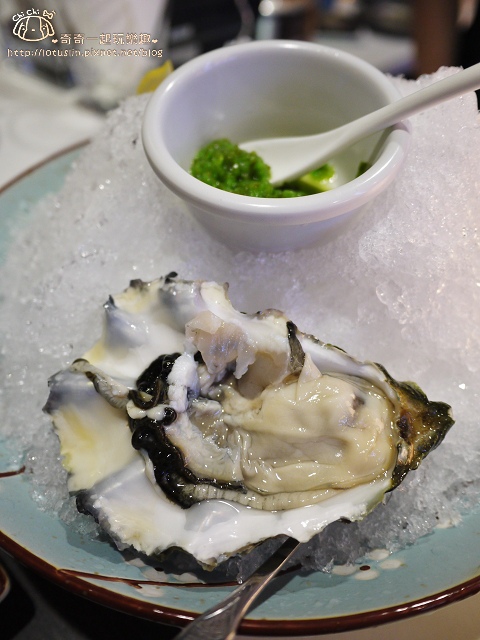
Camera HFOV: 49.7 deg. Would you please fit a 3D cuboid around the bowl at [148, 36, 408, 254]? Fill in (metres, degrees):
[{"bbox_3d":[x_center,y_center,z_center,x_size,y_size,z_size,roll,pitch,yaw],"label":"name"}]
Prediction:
[{"bbox_3d":[0.011,-0.051,0.173,0.080,0.041,0.080,-1,58,1],"label":"bowl"}]

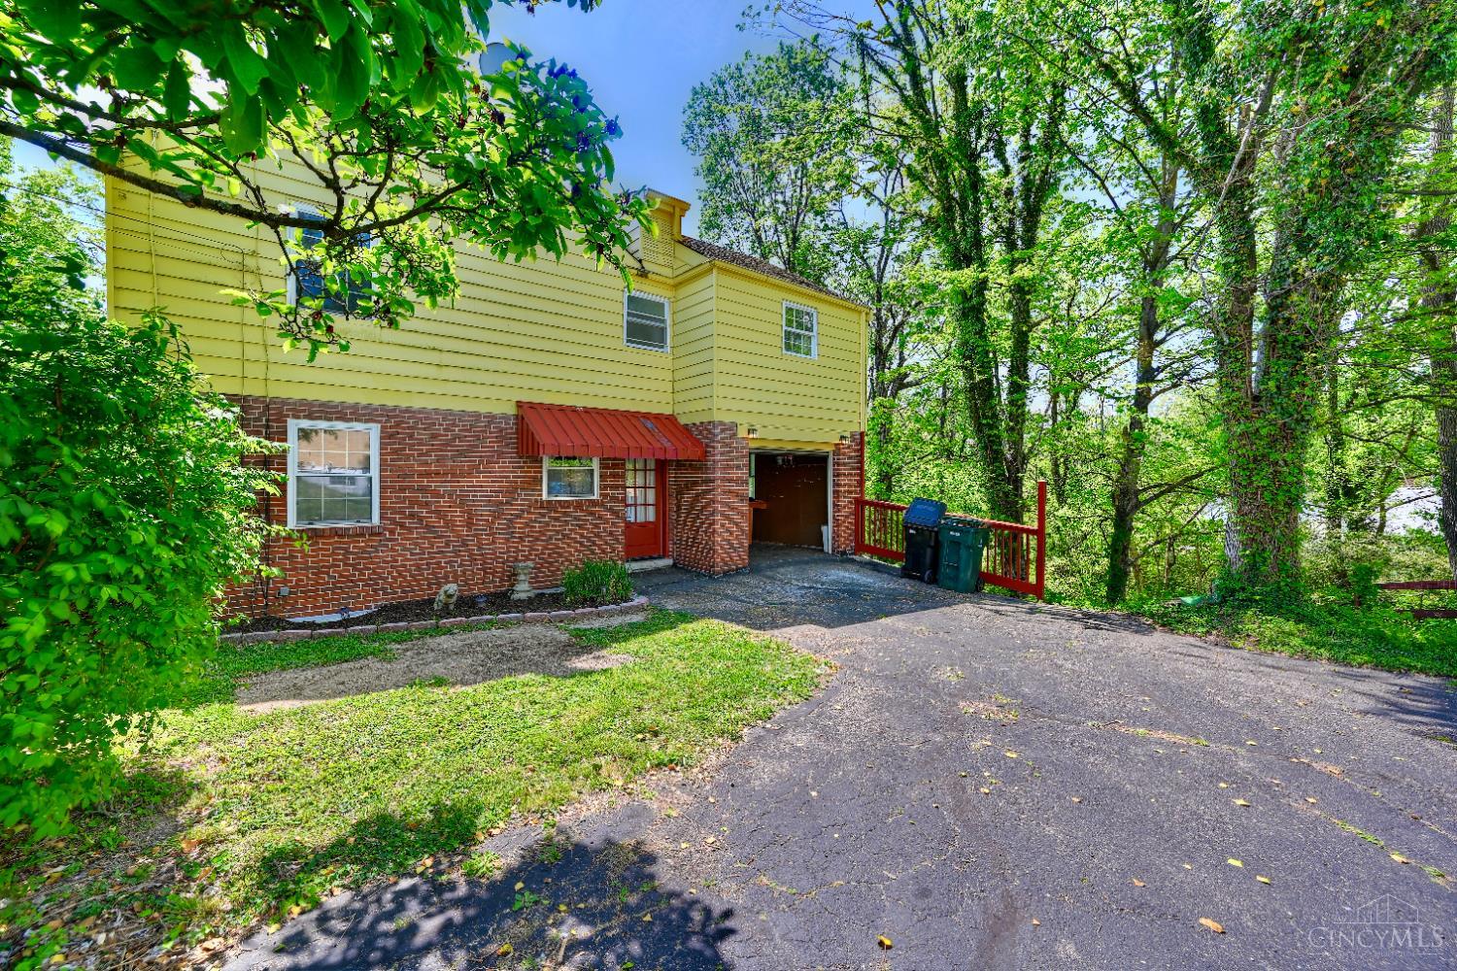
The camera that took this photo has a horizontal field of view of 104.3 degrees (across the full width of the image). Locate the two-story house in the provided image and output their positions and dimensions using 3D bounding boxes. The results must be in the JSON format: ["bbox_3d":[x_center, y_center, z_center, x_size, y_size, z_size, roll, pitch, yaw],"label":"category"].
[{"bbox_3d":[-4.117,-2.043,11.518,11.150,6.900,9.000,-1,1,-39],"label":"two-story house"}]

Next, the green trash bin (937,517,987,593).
[{"bbox_3d":[3.870,1.114,9.330,0.660,1.120,0.580,-1,1,-39],"label":"green trash bin"}]

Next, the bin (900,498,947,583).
[{"bbox_3d":[3.450,0.963,9.980,0.610,1.360,0.700,1,1,43],"label":"bin"}]

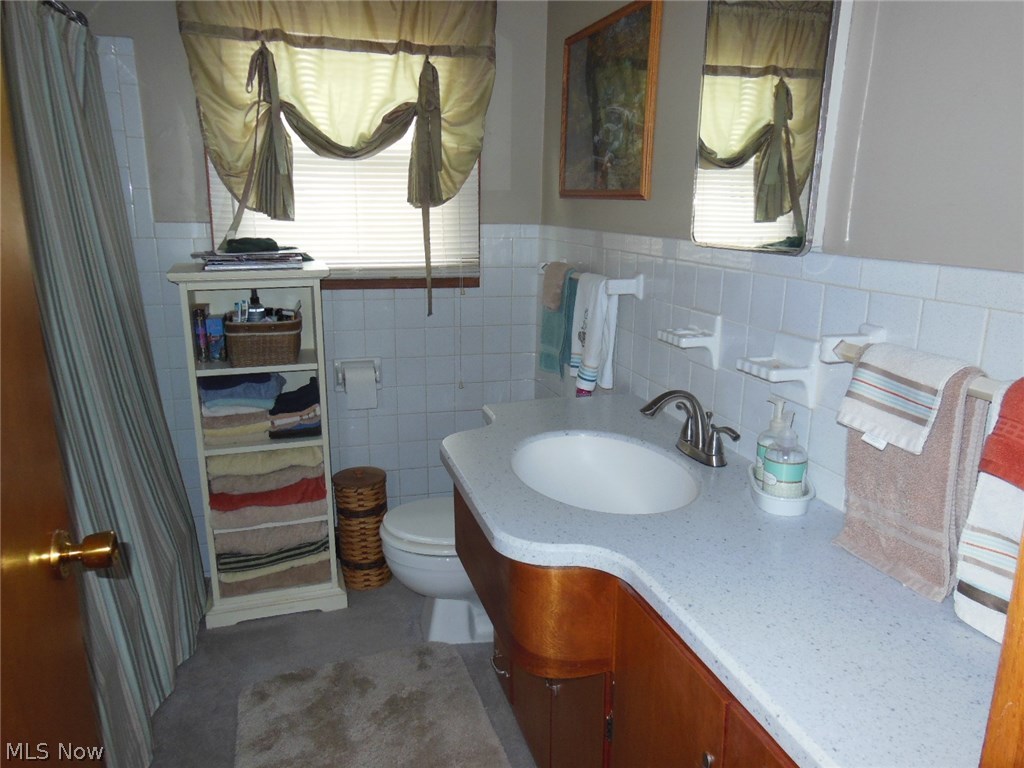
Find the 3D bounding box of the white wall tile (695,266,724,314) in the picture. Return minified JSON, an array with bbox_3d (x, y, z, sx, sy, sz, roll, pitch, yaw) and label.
[{"bbox_3d":[0.448,-0.212,1.671,0.009,0.108,0.108,-3,14,-16],"label":"white wall tile"}]

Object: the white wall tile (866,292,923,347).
[{"bbox_3d":[0.600,-0.084,1.161,0.009,0.108,0.108,-3,14,-16],"label":"white wall tile"}]

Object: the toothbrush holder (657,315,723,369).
[{"bbox_3d":[0.396,-0.102,1.687,0.097,0.120,0.130,-3,14,-16],"label":"toothbrush holder"}]

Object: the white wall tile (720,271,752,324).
[{"bbox_3d":[0.479,-0.186,1.569,0.009,0.108,0.108,-3,14,-16],"label":"white wall tile"}]

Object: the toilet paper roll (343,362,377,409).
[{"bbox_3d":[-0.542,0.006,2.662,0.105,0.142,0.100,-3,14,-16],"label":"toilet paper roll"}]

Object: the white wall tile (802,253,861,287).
[{"bbox_3d":[0.563,-0.202,1.298,0.010,0.051,0.150,-3,14,-16],"label":"white wall tile"}]

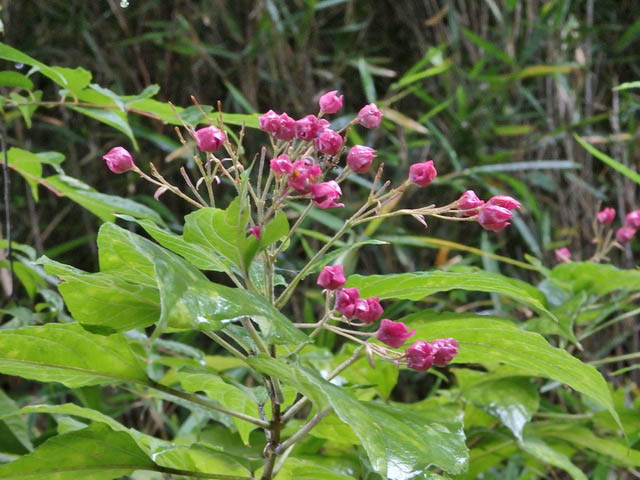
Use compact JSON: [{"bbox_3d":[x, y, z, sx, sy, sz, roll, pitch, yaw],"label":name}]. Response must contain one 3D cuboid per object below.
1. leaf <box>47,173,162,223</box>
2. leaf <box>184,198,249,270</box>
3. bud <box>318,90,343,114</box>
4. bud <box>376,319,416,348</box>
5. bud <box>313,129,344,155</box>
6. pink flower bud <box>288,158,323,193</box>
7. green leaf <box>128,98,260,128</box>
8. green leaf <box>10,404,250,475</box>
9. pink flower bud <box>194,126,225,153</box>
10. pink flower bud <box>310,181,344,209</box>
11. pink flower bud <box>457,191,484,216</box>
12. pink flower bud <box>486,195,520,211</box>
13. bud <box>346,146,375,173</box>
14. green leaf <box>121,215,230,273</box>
[{"bbox_3d":[-0.113,-0.021,1.240,0.066,0.016,0.030,20,14,0],"label":"leaf"},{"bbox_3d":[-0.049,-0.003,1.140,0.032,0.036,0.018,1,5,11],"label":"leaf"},{"bbox_3d":[0.006,-0.076,1.300,0.013,0.015,0.013,41,18,0],"label":"bud"},{"bbox_3d":[0.037,0.045,1.145,0.019,0.015,0.017,4,6,37],"label":"bud"},{"bbox_3d":[0.004,-0.048,1.155,0.016,0.013,0.014,-2,5,-17],"label":"bud"},{"bbox_3d":[-0.007,-0.031,1.150,0.017,0.017,0.017,-1,5,-11],"label":"pink flower bud"},{"bbox_3d":[-0.077,-0.077,1.420,0.083,0.012,0.030,10,14,-6],"label":"green leaf"},{"bbox_3d":[-0.102,0.110,1.300,0.132,0.020,0.045,15,13,0],"label":"green leaf"},{"bbox_3d":[-0.053,-0.049,1.150,0.016,0.014,0.015,0,5,0],"label":"pink flower bud"},{"bbox_3d":[0.004,-0.025,1.300,0.017,0.015,0.015,-10,0,30],"label":"pink flower bud"},{"bbox_3d":[0.082,-0.020,1.300,0.015,0.013,0.013,-27,0,24],"label":"pink flower bud"},{"bbox_3d":[0.090,-0.017,1.155,0.017,0.010,0.013,2,5,17],"label":"pink flower bud"},{"bbox_3d":[0.023,-0.045,1.300,0.016,0.014,0.014,-32,0,18],"label":"bud"},{"bbox_3d":[-0.081,0.002,1.310,0.072,0.016,0.033,26,25,12],"label":"green leaf"}]

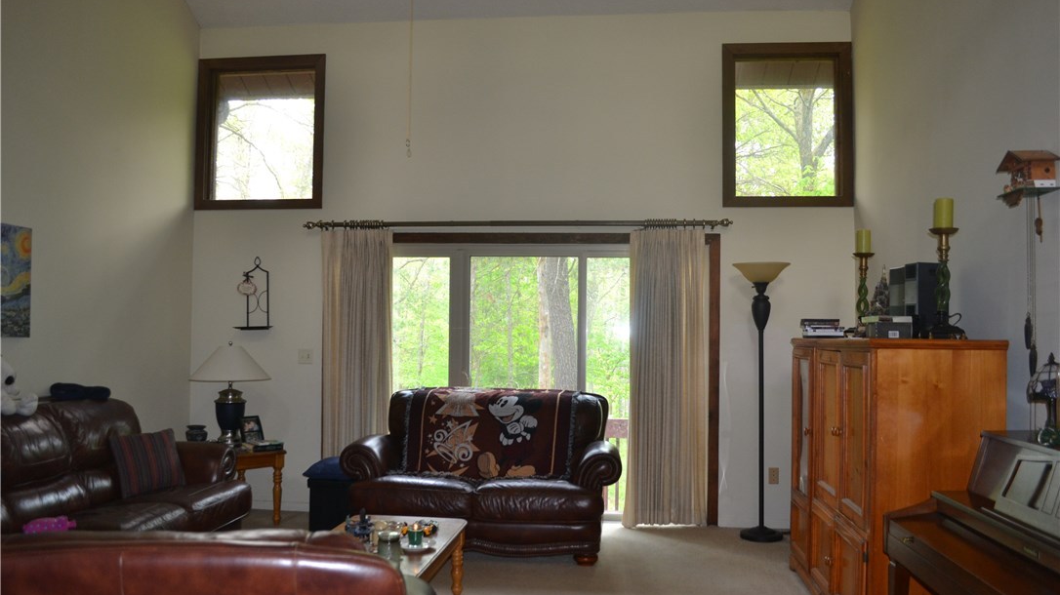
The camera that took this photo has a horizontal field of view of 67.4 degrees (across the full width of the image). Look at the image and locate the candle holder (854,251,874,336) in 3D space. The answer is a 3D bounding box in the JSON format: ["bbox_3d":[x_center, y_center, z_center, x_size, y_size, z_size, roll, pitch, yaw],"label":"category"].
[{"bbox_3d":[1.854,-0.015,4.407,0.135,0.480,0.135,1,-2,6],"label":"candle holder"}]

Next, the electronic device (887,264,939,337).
[{"bbox_3d":[1.864,0.029,3.809,0.145,0.364,0.270,1,-2,-7],"label":"electronic device"}]

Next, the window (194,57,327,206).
[{"bbox_3d":[-2.080,-1.270,6.129,1.035,1.188,0.100,0,-2,6],"label":"window"}]

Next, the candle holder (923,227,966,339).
[{"bbox_3d":[1.821,-0.061,3.457,0.170,0.484,0.165,0,-2,6],"label":"candle holder"}]

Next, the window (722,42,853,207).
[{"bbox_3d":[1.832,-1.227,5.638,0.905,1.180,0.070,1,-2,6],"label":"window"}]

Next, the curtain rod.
[{"bbox_3d":[-0.127,-0.526,5.720,3.115,0.070,0.080,1,-2,6],"label":"curtain rod"}]

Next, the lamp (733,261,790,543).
[{"bbox_3d":[1.579,0.689,5.400,0.387,1.875,0.387,0,-2,6],"label":"lamp"}]

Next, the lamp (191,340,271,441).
[{"bbox_3d":[-2.126,0.685,5.644,0.590,0.745,0.590,1,-2,6],"label":"lamp"}]

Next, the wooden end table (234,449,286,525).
[{"bbox_3d":[-1.990,1.319,5.644,0.520,0.500,0.520,2,-3,-21],"label":"wooden end table"}]

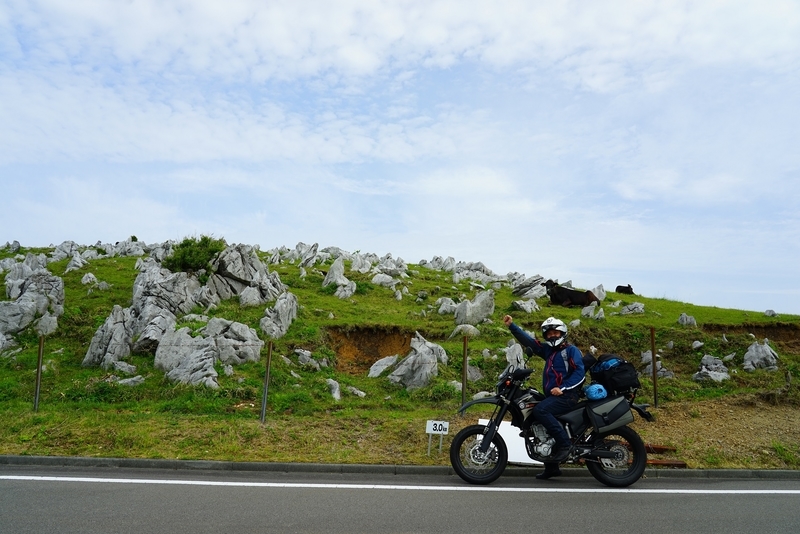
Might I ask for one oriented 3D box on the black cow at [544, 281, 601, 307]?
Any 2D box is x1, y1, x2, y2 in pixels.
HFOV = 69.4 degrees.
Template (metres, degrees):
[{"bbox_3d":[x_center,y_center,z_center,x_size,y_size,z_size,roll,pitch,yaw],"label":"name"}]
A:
[{"bbox_3d":[6.267,0.963,21.000,1.950,0.970,0.850,1,-7,-3],"label":"black cow"}]

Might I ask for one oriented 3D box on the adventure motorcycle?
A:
[{"bbox_3d":[1.547,1.614,5.932,2.070,1.220,0.840,1,-7,1],"label":"adventure motorcycle"}]

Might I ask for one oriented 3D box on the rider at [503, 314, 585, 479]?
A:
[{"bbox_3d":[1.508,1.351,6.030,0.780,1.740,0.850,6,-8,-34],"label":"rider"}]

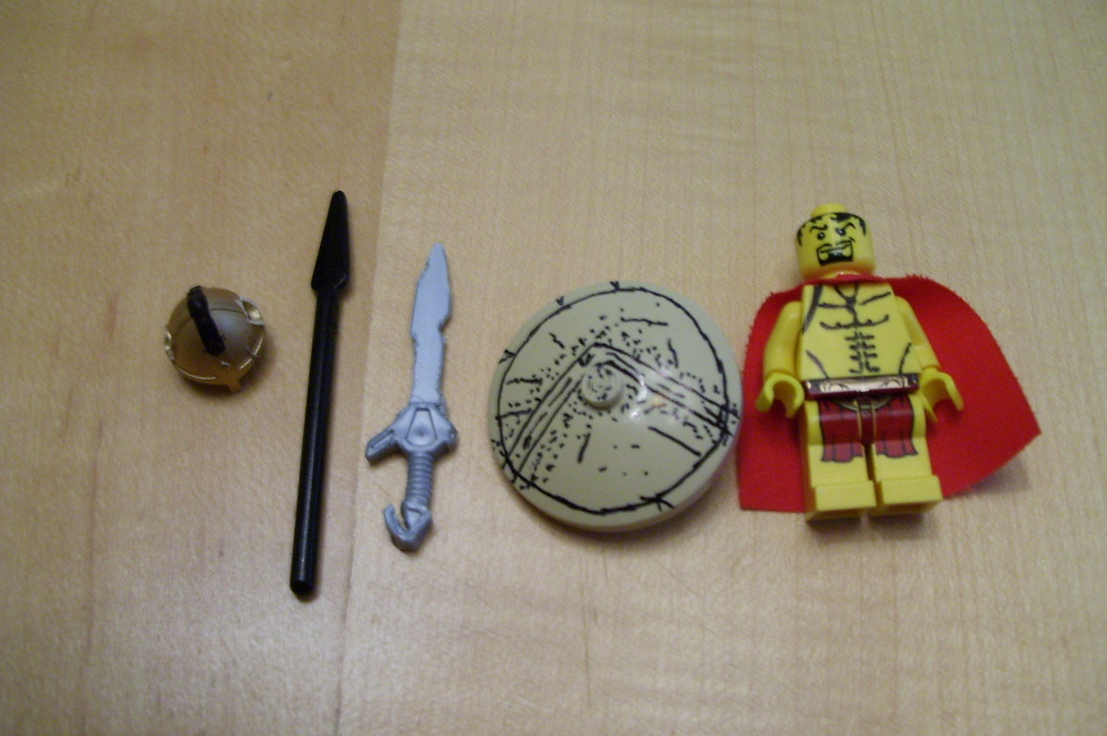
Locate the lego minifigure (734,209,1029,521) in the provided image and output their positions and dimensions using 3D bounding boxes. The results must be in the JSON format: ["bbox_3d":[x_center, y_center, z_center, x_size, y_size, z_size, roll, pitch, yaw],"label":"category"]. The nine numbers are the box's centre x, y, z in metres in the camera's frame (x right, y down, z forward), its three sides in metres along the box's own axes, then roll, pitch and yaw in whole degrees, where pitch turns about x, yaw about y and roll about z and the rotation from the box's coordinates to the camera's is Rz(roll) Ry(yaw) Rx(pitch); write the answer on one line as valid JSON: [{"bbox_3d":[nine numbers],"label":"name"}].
[{"bbox_3d":[0.042,-0.002,0.148,0.038,0.010,0.041,-5,73,3],"label":"lego minifigure"}]

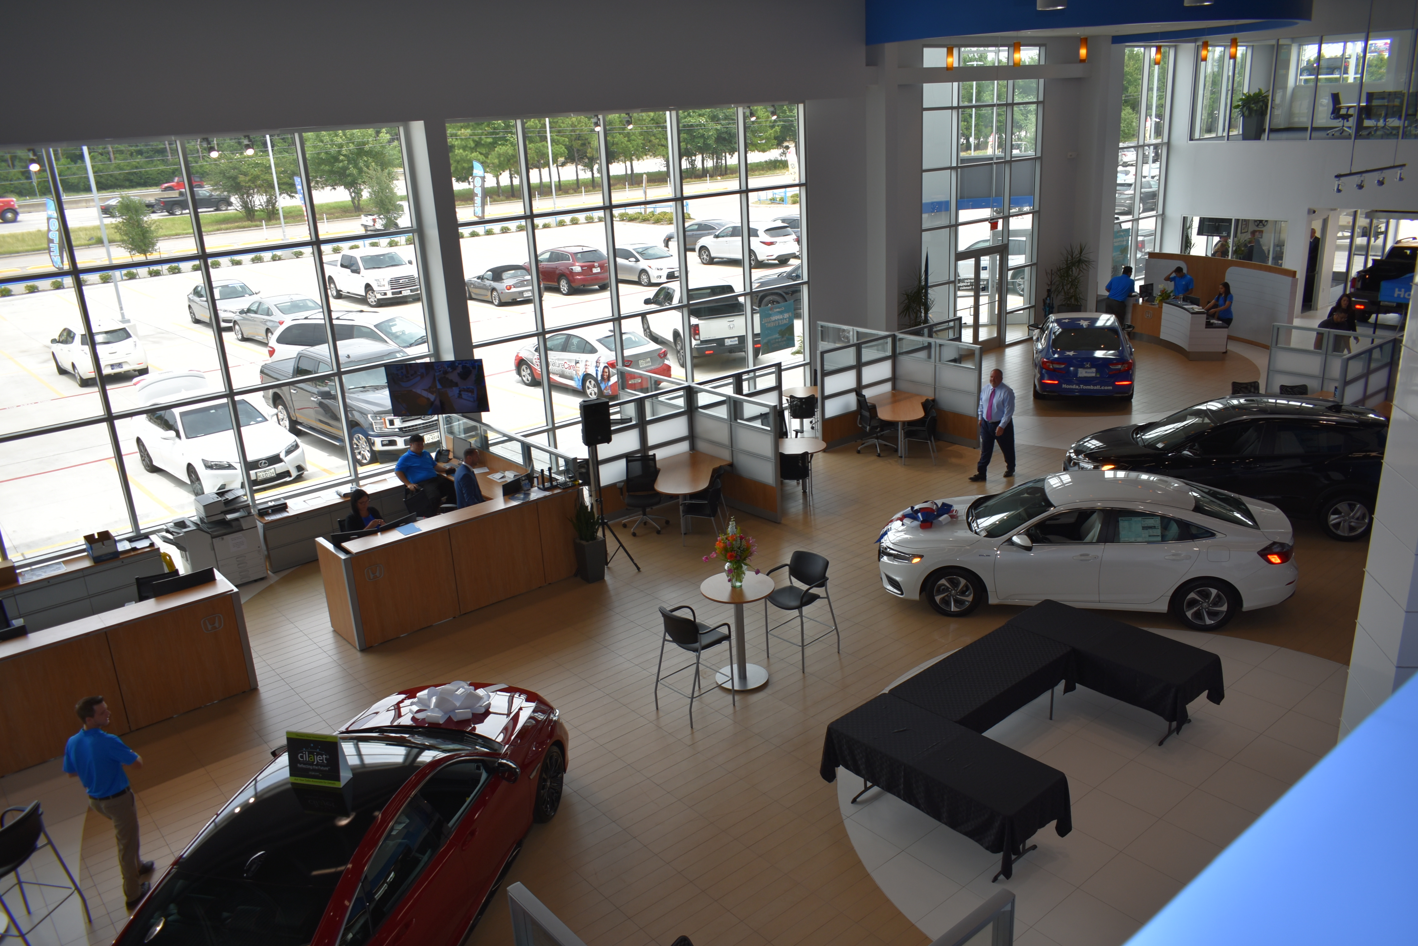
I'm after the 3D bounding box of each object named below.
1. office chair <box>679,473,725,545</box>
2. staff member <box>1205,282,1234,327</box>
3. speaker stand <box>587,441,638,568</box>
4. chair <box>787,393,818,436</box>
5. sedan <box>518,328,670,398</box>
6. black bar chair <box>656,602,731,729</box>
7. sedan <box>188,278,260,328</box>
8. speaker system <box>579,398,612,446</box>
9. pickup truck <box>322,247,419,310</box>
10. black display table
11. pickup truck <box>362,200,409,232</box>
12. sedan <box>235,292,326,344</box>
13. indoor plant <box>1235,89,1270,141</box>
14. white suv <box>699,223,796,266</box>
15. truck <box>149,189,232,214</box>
[{"bbox_3d":[-0.064,0.548,15.124,0.600,0.870,0.580,0,19,9],"label":"office chair"},{"bbox_3d":[11.646,-3.514,24.199,0.560,1.620,0.460,-6,18,-8],"label":"staff member"},{"bbox_3d":[-1.400,0.424,14.311,0.840,1.760,0.770,-3,18,2],"label":"speaker stand"},{"bbox_3d":[1.775,-1.075,19.711,0.580,0.870,0.600,-1,18,8],"label":"chair"},{"bbox_3d":[-2.899,-2.821,25.734,1.800,1.460,4.670,-19,24,-40],"label":"sedan"},{"bbox_3d":[-0.154,1.853,10.599,0.600,1.120,0.590,-19,24,-38],"label":"black bar chair"},{"bbox_3d":[-16.775,-5.947,37.118,1.820,1.450,4.750,-18,24,-37],"label":"sedan"},{"bbox_3d":[-1.461,-0.655,13.566,0.345,0.540,0.290,-10,20,-19],"label":"speaker system"},{"bbox_3d":[-12.947,-7.660,41.147,2.050,1.950,5.890,-18,23,-37],"label":"pickup truck"},{"bbox_3d":[1.905,2.598,8.800,0.790,0.745,1.850,-17,23,-36],"label":"black display table"},{"bbox_3d":[-19.618,-16.818,69.525,2.000,1.920,5.800,15,25,43],"label":"pickup truck"},{"bbox_3d":[-13.334,-4.838,33.361,1.860,1.450,4.880,-19,24,-39],"label":"sedan"},{"bbox_3d":[14.099,-9.254,27.539,0.840,1.340,0.860,-17,23,-37],"label":"indoor plant"},{"bbox_3d":[1.557,-9.813,45.453,1.960,1.740,5.050,-20,25,-41],"label":"white suv"},{"bbox_3d":[-41.858,-22.255,86.900,5.750,1.920,2.000,-18,23,-36],"label":"truck"}]

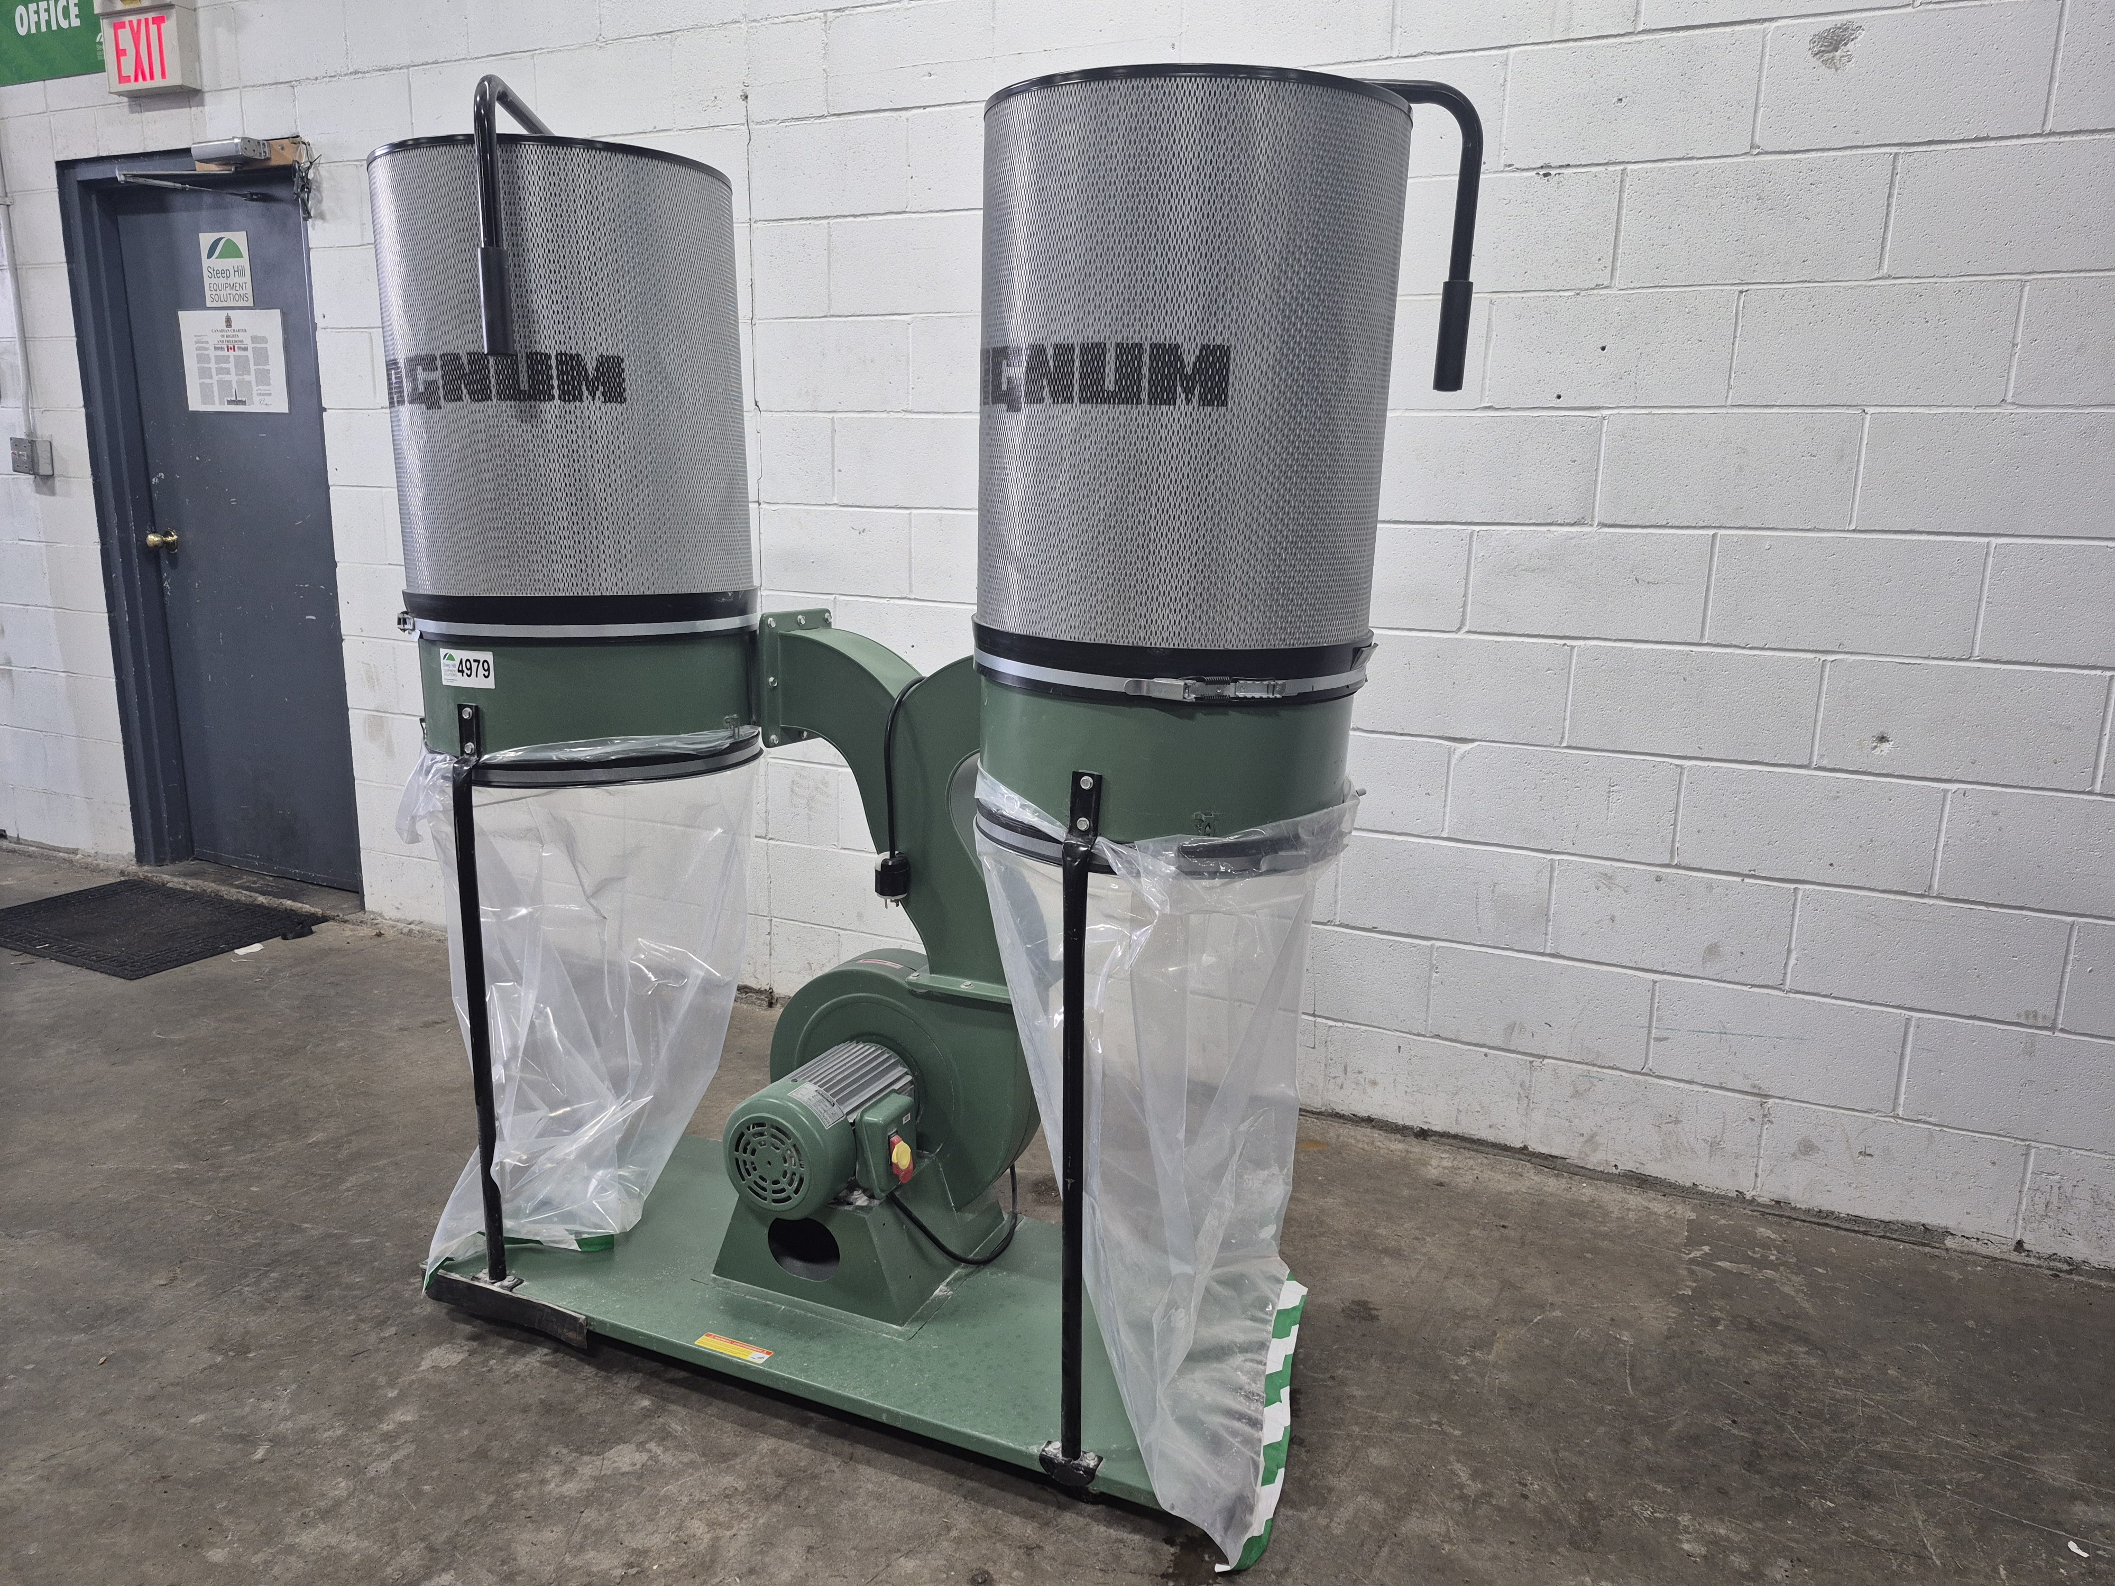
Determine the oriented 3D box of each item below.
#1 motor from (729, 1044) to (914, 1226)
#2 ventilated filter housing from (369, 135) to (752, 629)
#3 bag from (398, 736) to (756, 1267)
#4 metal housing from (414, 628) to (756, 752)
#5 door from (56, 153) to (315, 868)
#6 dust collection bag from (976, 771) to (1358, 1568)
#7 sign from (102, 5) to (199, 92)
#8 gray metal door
[{"bbox_3d":[-0.338,0.494,2.080,0.210,0.185,0.275,7,12,24],"label":"motor"},{"bbox_3d":[-0.709,-0.575,2.108,0.500,0.645,0.500,7,12,24],"label":"ventilated filter housing"},{"bbox_3d":[-0.750,0.295,2.256,0.500,0.810,0.540,7,12,24],"label":"bag"},{"bbox_3d":[-0.716,-0.168,2.187,0.485,0.185,0.485,7,12,24],"label":"metal housing"},{"bbox_3d":[-2.422,-0.746,4.122,1.010,2.090,0.100,7,12,24],"label":"door"},{"bbox_3d":[0.112,0.407,1.883,0.500,0.870,0.550,7,12,24],"label":"dust collection bag"},{"bbox_3d":[-2.432,-1.999,3.781,0.285,0.210,0.080,7,12,24],"label":"sign"},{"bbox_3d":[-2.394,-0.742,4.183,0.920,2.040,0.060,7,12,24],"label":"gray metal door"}]

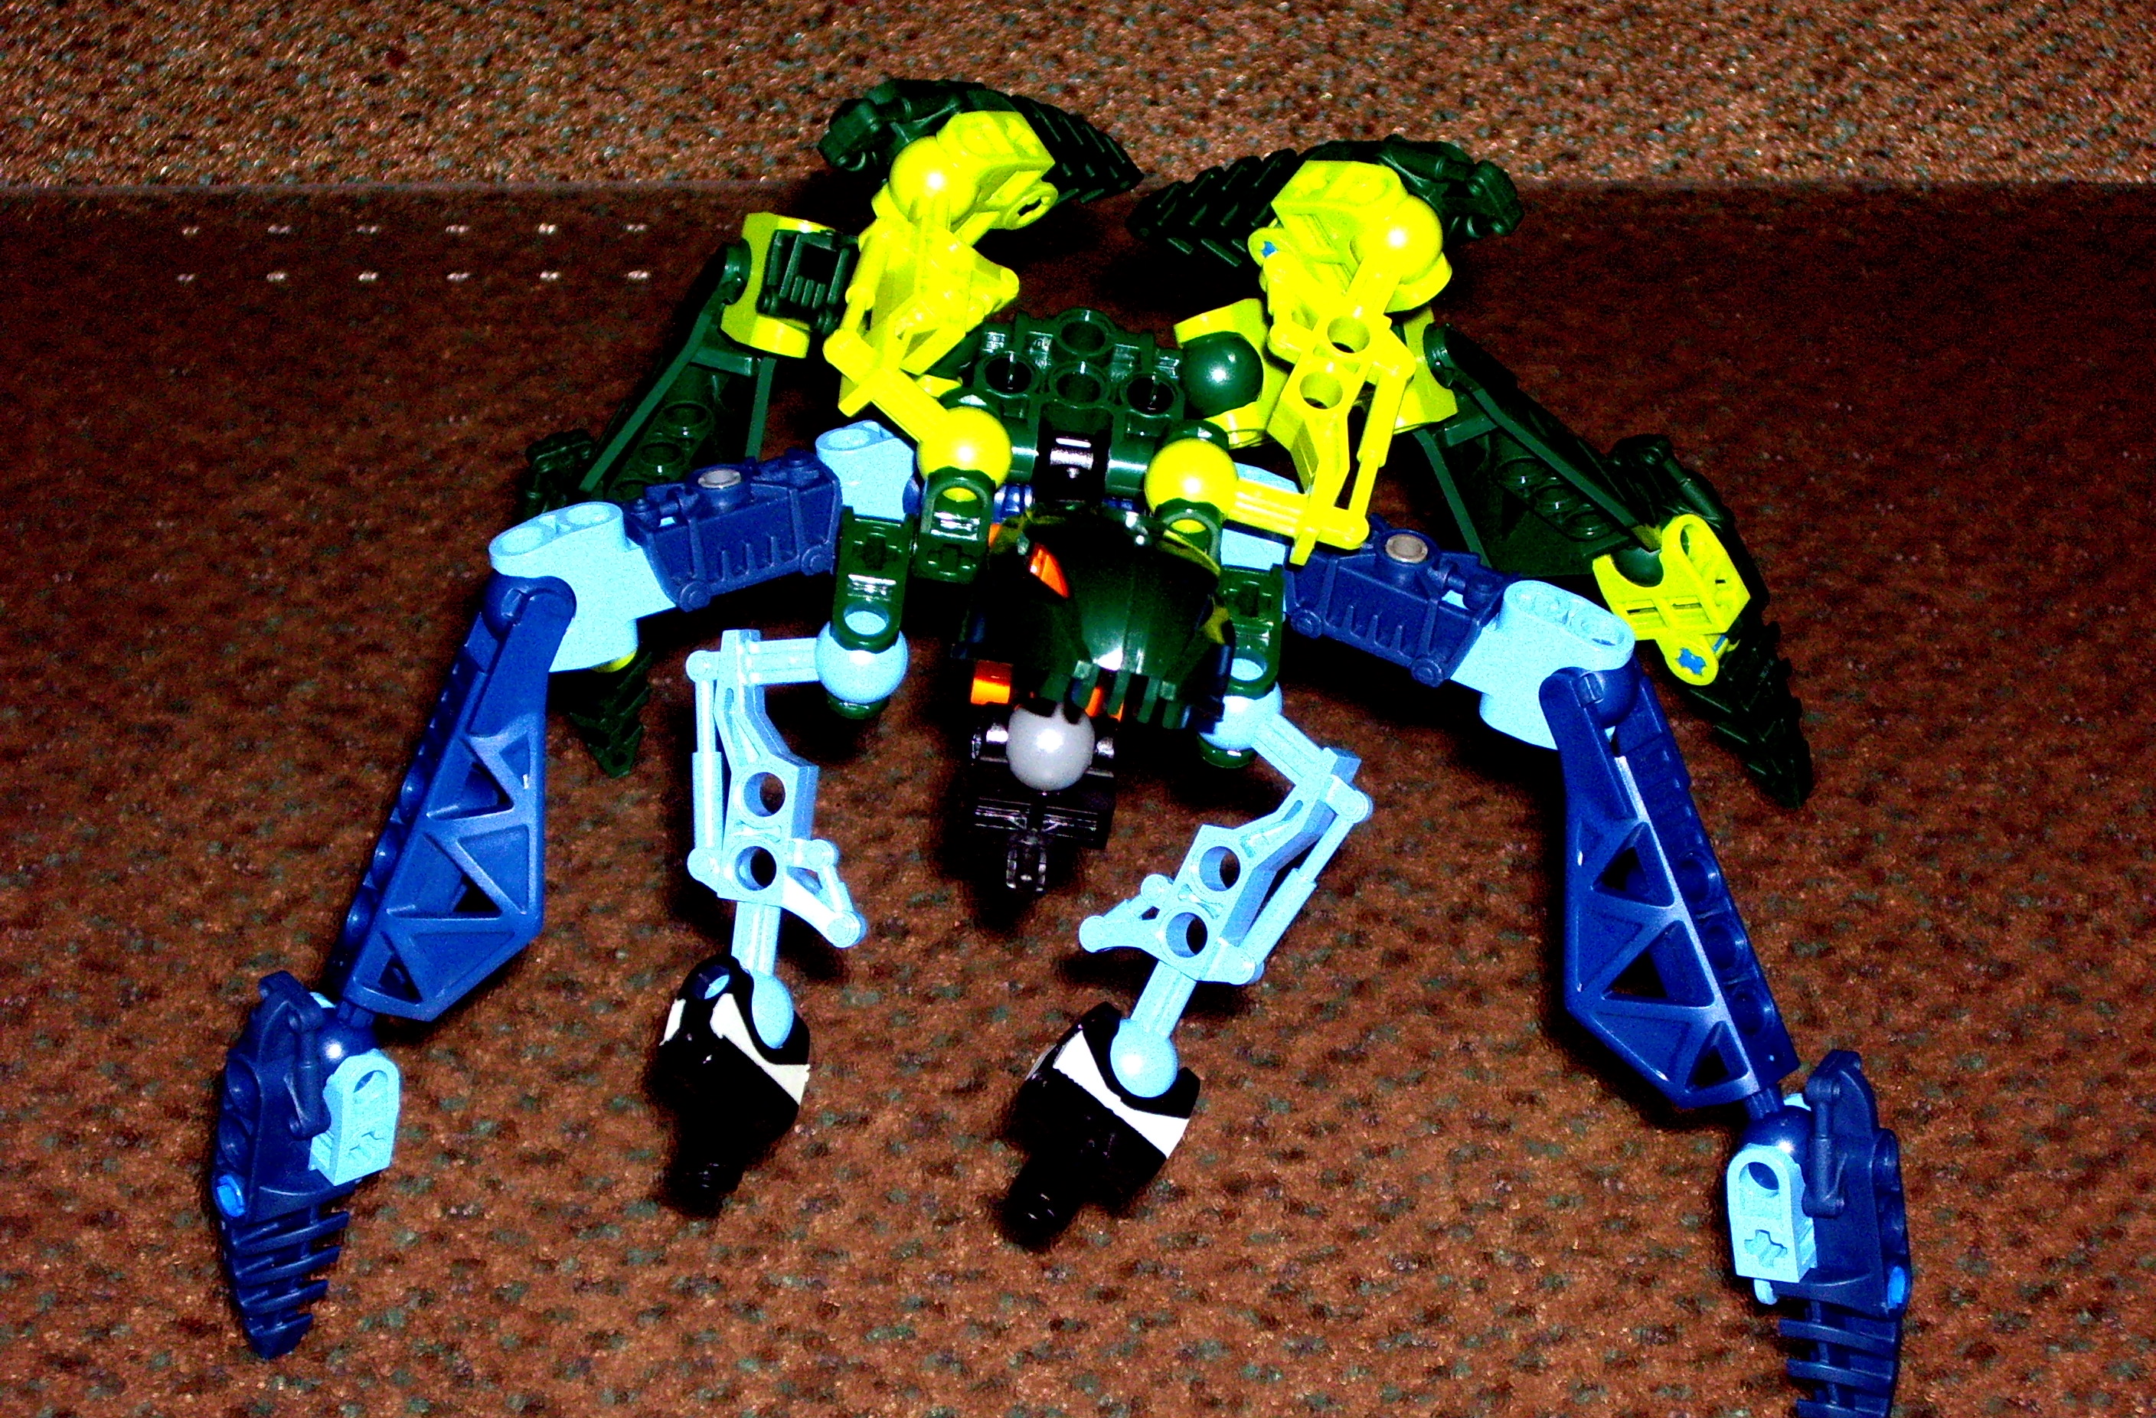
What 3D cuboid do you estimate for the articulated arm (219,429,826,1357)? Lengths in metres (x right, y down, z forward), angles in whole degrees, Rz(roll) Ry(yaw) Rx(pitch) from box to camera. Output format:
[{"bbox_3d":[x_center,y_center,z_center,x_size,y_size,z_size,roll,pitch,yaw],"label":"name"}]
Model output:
[{"bbox_3d":[-0.061,0.019,0.653,0.080,0.088,0.027,-26,46,-28],"label":"articulated arm"}]

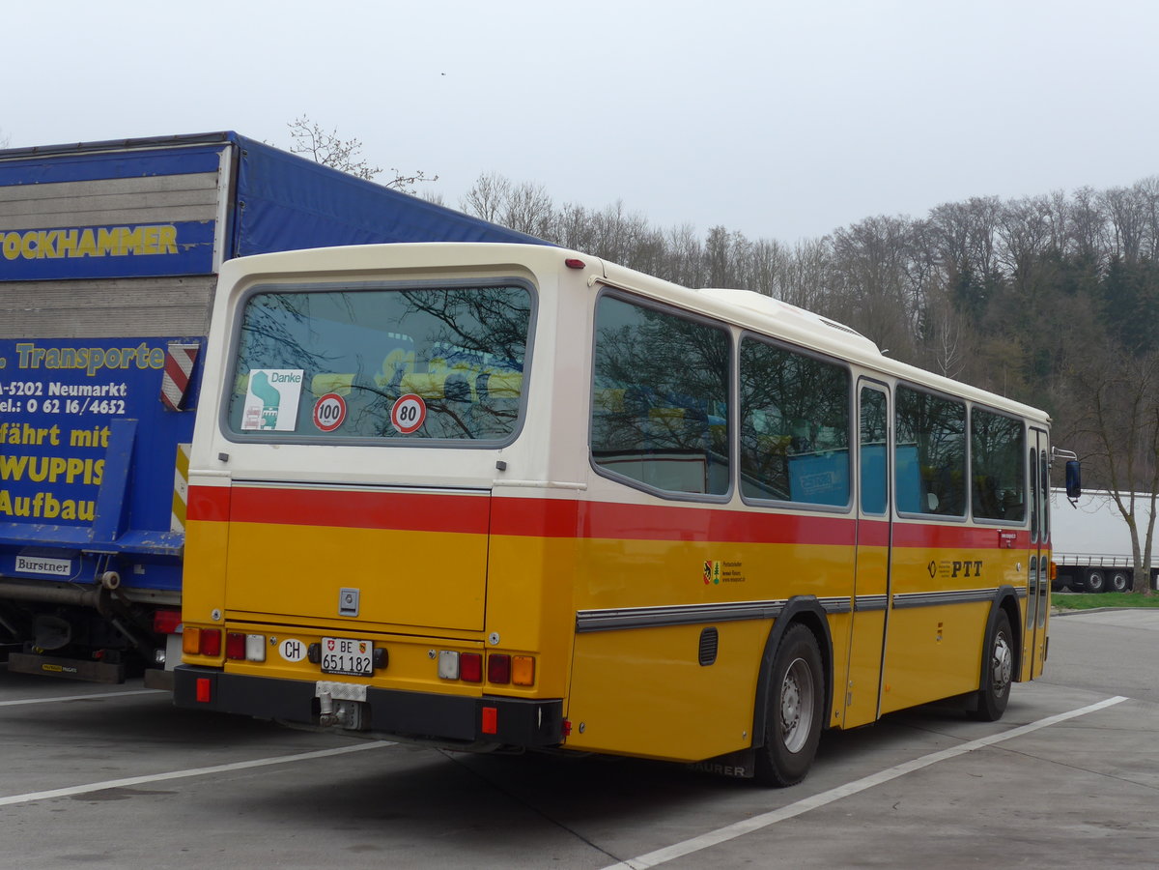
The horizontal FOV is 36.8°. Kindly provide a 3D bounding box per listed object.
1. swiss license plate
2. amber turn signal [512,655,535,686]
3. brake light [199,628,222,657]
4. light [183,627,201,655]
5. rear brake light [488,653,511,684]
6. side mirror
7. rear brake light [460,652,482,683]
[{"bbox_3d":[-1.129,1.079,8.472,0.302,0.170,0.020,1,-3,28],"label":"swiss license plate"},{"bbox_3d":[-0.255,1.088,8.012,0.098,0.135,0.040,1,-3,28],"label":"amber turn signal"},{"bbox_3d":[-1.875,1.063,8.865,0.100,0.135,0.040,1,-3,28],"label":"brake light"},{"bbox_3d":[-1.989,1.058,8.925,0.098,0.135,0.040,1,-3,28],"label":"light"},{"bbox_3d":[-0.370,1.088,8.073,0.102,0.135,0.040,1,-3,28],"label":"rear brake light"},{"bbox_3d":[4.801,0.434,16.908,0.075,0.360,0.165,5,-3,-35],"label":"side mirror"},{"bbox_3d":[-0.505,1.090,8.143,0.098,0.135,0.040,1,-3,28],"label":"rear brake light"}]

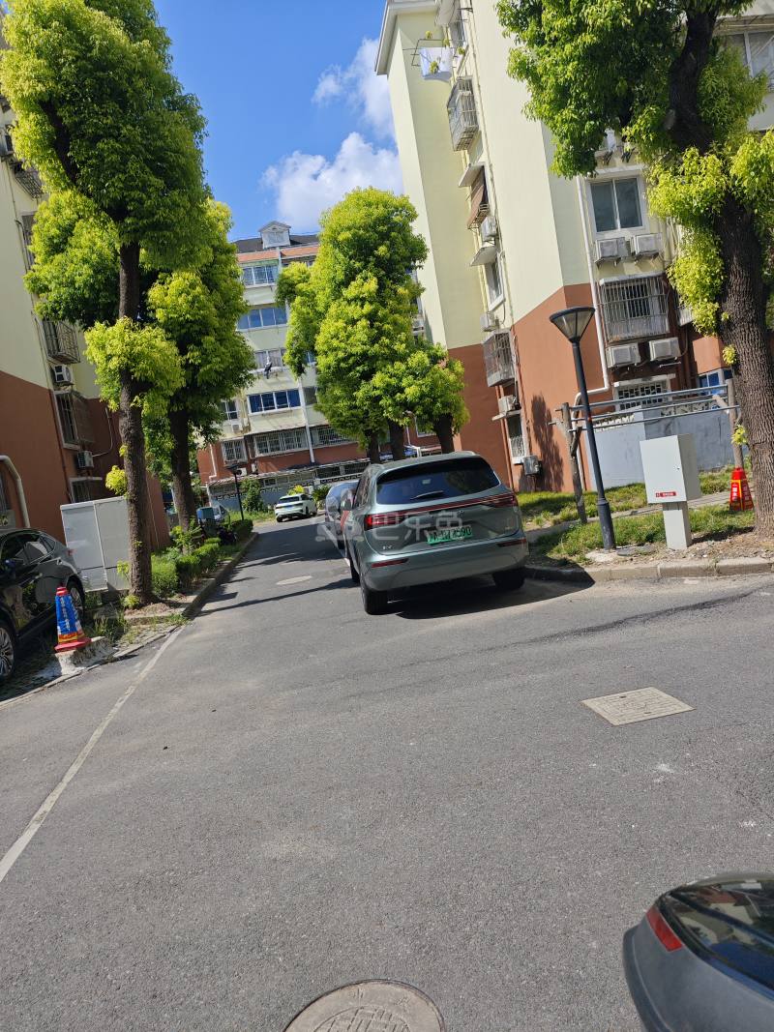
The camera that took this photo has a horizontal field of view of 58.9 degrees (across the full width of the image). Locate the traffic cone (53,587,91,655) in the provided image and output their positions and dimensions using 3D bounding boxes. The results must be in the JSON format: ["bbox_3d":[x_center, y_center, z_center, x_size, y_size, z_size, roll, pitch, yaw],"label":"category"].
[{"bbox_3d":[-3.604,1.133,7.791,0.315,0.715,0.315,-9,3,-3],"label":"traffic cone"}]

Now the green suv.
[{"bbox_3d":[0.401,0.081,9.344,1.900,1.670,4.720,-9,3,-6],"label":"green suv"}]

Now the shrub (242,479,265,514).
[{"bbox_3d":[-8.698,-1.100,44.934,1.450,2.636,1.450,-9,3,-11],"label":"shrub"}]

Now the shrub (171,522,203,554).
[{"bbox_3d":[-4.936,0.676,17.019,0.804,0.985,0.850,-9,3,0],"label":"shrub"}]

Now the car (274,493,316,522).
[{"bbox_3d":[-5.495,-0.589,41.583,1.830,1.480,4.500,-9,3,2],"label":"car"}]

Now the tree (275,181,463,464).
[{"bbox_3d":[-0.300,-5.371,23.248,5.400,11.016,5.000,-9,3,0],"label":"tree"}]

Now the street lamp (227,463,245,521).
[{"bbox_3d":[-7.055,-0.901,32.941,0.600,3.260,0.600,-9,3,0],"label":"street lamp"}]

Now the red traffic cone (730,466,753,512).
[{"bbox_3d":[5.604,-0.413,10.840,0.300,0.710,0.300,-10,3,-18],"label":"red traffic cone"}]

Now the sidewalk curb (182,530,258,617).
[{"bbox_3d":[-4.255,1.069,19.741,0.150,0.150,20.787,-9,3,-8],"label":"sidewalk curb"}]

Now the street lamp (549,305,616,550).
[{"bbox_3d":[2.759,-1.182,9.274,0.610,3.284,0.610,-8,3,17],"label":"street lamp"}]

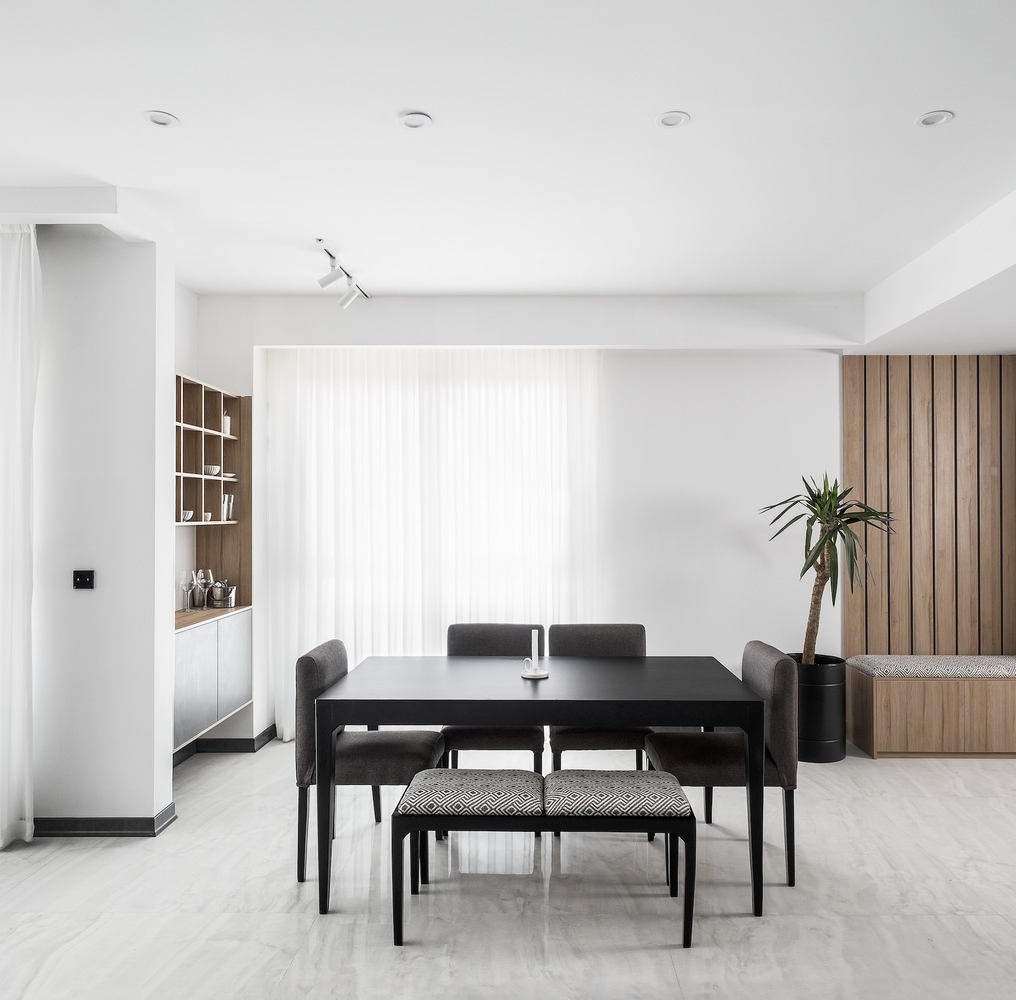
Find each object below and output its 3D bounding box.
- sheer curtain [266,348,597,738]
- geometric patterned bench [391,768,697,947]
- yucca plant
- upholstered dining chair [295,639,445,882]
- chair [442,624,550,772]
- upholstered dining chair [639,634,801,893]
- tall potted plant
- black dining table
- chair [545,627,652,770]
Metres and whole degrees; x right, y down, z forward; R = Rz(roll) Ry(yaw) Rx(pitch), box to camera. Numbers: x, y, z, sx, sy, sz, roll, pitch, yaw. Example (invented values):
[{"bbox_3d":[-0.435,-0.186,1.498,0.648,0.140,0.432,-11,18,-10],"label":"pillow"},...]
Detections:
[{"bbox_3d":[-0.472,0.256,4.688,2.030,2.450,0.130,0,-1,1],"label":"sheer curtain"},{"bbox_3d":[0.122,1.232,2.657,1.000,0.475,0.400,0,-1,1],"label":"geometric patterned bench"},{"bbox_3d":[1.885,0.413,4.406,0.760,1.130,0.680,0,-1,0],"label":"yucca plant"},{"bbox_3d":[-0.540,1.039,3.099,0.530,0.870,0.460,0,-1,1],"label":"upholstered dining chair"},{"bbox_3d":[-0.056,1.044,3.514,0.460,0.870,0.530,0,-1,1],"label":"chair"},{"bbox_3d":[0.838,1.039,3.069,0.530,0.870,0.460,0,-1,1],"label":"upholstered dining chair"},{"bbox_3d":[1.885,0.668,4.413,0.760,1.640,0.680,0,-1,0],"label":"tall potted plant"},{"bbox_3d":[0.120,1.094,3.063,1.600,0.760,0.800,0,-1,1],"label":"black dining table"},{"bbox_3d":[0.425,1.044,3.514,0.460,0.870,0.530,0,-1,1],"label":"chair"}]

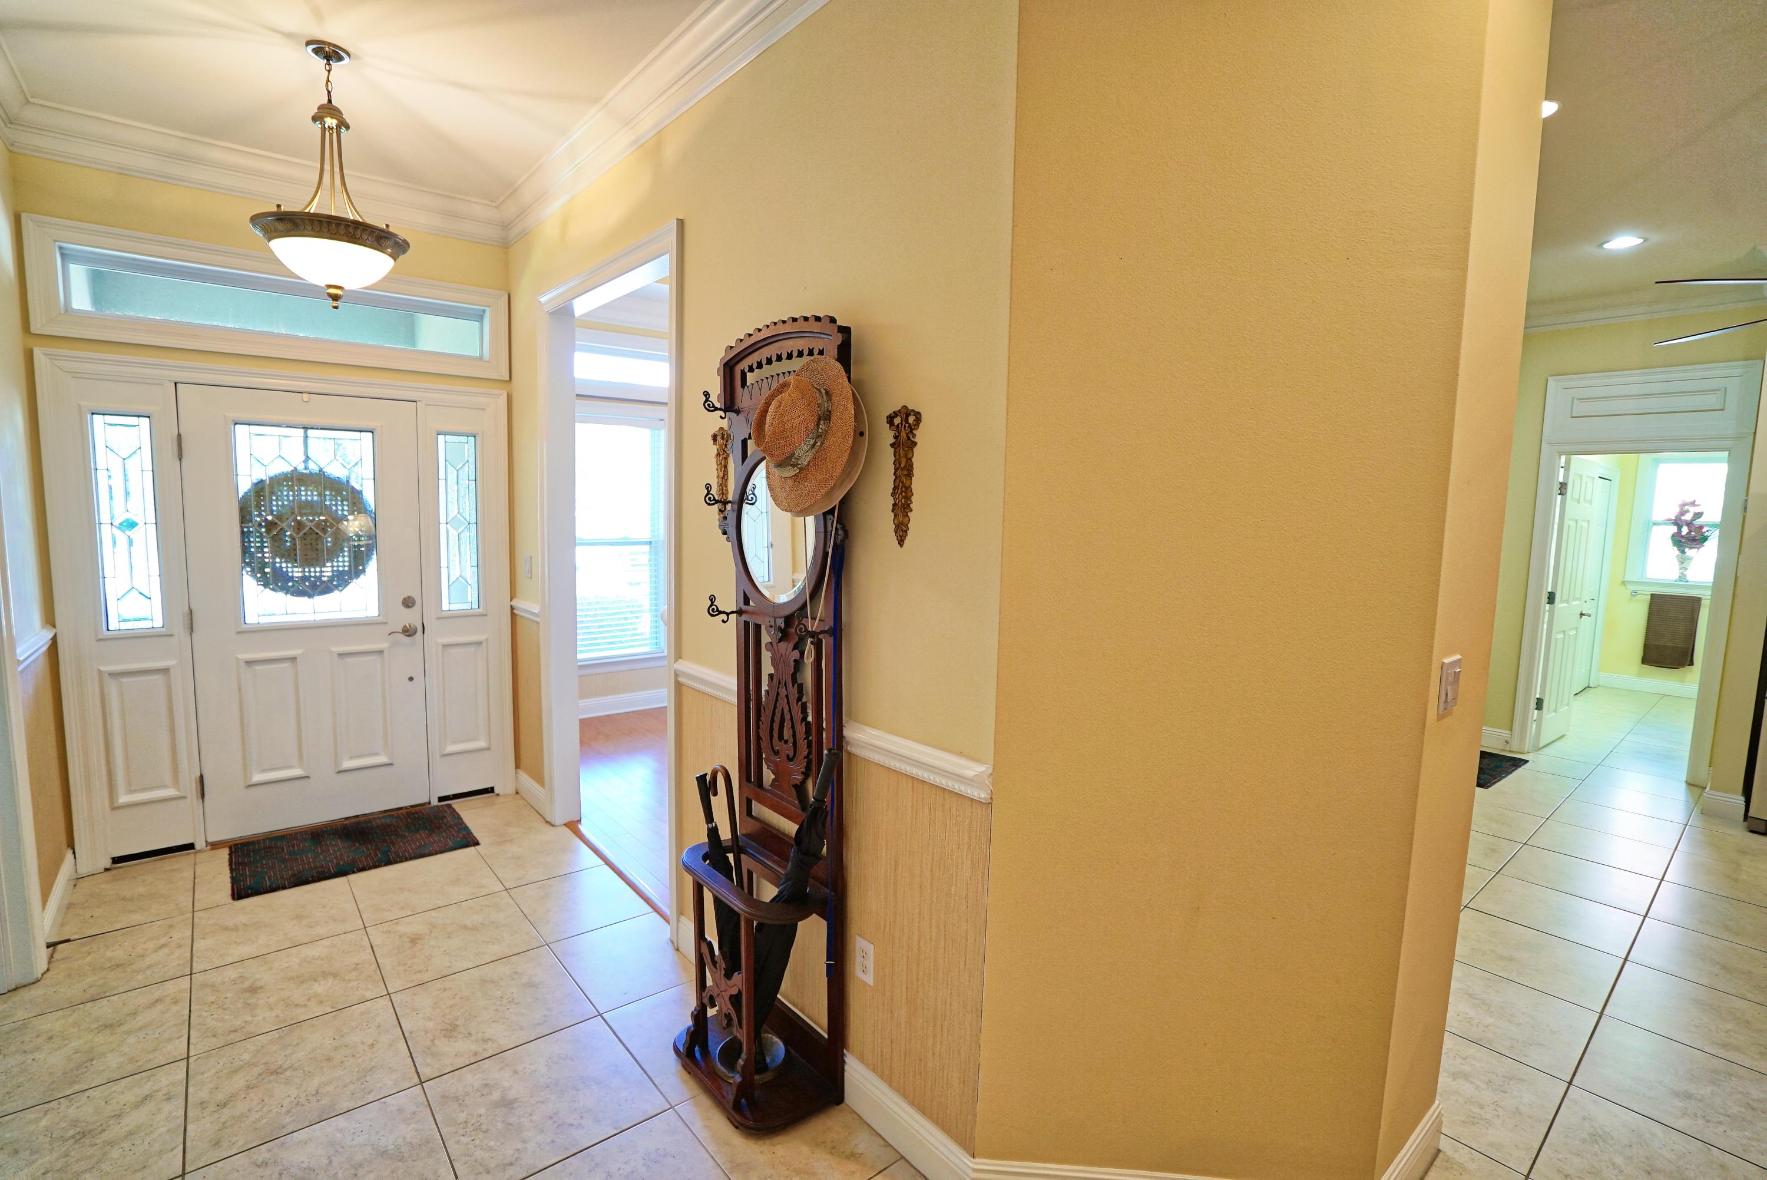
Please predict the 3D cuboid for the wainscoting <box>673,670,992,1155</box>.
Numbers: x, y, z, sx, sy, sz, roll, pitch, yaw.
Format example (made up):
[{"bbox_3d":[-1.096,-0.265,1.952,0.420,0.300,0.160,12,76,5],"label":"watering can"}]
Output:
[{"bbox_3d":[-0.254,0.793,2.313,0.045,0.941,1.477,-4,8,-40],"label":"wainscoting"}]

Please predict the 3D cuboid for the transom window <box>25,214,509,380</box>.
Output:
[{"bbox_3d":[-2.662,-1.290,3.617,1.751,0.455,0.083,-4,8,-40],"label":"transom window"}]

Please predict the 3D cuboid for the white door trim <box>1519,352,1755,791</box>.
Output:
[{"bbox_3d":[4.814,-0.089,5.083,0.083,2.549,0.957,-4,8,-40],"label":"white door trim"}]

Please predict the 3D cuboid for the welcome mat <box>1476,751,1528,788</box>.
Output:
[{"bbox_3d":[3.816,1.148,5.264,0.907,0.008,0.611,-4,8,-40],"label":"welcome mat"}]

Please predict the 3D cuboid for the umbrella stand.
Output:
[{"bbox_3d":[-0.370,0.358,2.153,0.281,2.092,0.528,-4,8,-40],"label":"umbrella stand"}]

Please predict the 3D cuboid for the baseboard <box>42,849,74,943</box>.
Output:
[{"bbox_3d":[-3.131,1.180,2.979,0.021,0.157,0.759,-4,8,-40],"label":"baseboard"}]

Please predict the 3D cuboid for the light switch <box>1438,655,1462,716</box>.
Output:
[{"bbox_3d":[1.264,0.211,1.747,0.121,0.119,0.007,-4,8,-40],"label":"light switch"}]

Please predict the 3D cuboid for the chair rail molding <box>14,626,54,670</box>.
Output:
[{"bbox_3d":[-3.125,0.224,2.898,0.040,0.063,0.784,-4,8,-40],"label":"chair rail molding"}]

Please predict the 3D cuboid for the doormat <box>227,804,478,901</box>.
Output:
[{"bbox_3d":[-2.460,1.192,3.667,0.899,0.008,0.617,-4,8,-40],"label":"doormat"}]

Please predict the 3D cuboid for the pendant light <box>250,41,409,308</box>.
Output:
[{"bbox_3d":[-1.832,-1.357,2.609,0.436,0.818,0.436,-4,8,-40],"label":"pendant light"}]

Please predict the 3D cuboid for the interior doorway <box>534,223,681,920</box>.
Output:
[{"bbox_3d":[-1.170,-0.047,3.341,0.140,2.599,1.492,-4,8,-40],"label":"interior doorway"}]

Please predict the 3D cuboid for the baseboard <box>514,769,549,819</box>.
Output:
[{"bbox_3d":[-1.860,1.089,4.164,0.021,0.129,0.553,-4,8,-40],"label":"baseboard"}]

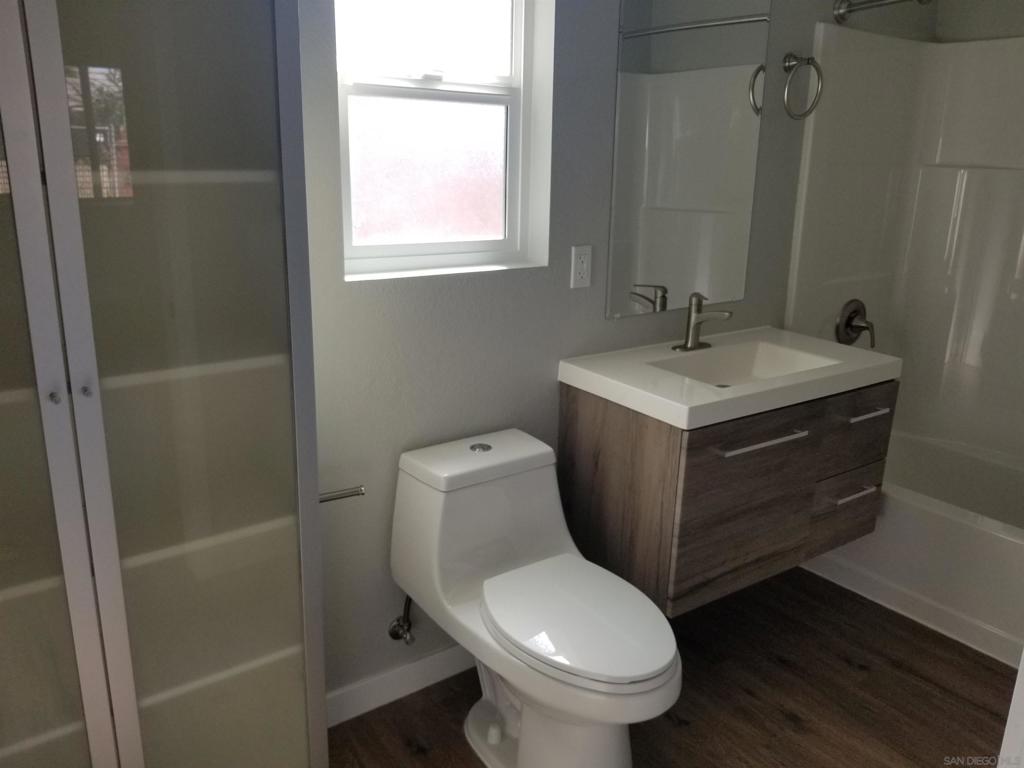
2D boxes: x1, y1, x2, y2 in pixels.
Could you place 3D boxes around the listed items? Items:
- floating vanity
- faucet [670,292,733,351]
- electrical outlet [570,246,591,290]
[{"bbox_3d":[0.657,0.201,2.333,0.914,0.562,0.510,-10,19,-33],"label":"floating vanity"},{"bbox_3d":[0.595,-0.182,2.334,0.148,0.170,0.172,-10,19,-33],"label":"faucet"},{"bbox_3d":[0.200,-0.329,2.167,0.070,0.116,0.008,-10,19,-33],"label":"electrical outlet"}]

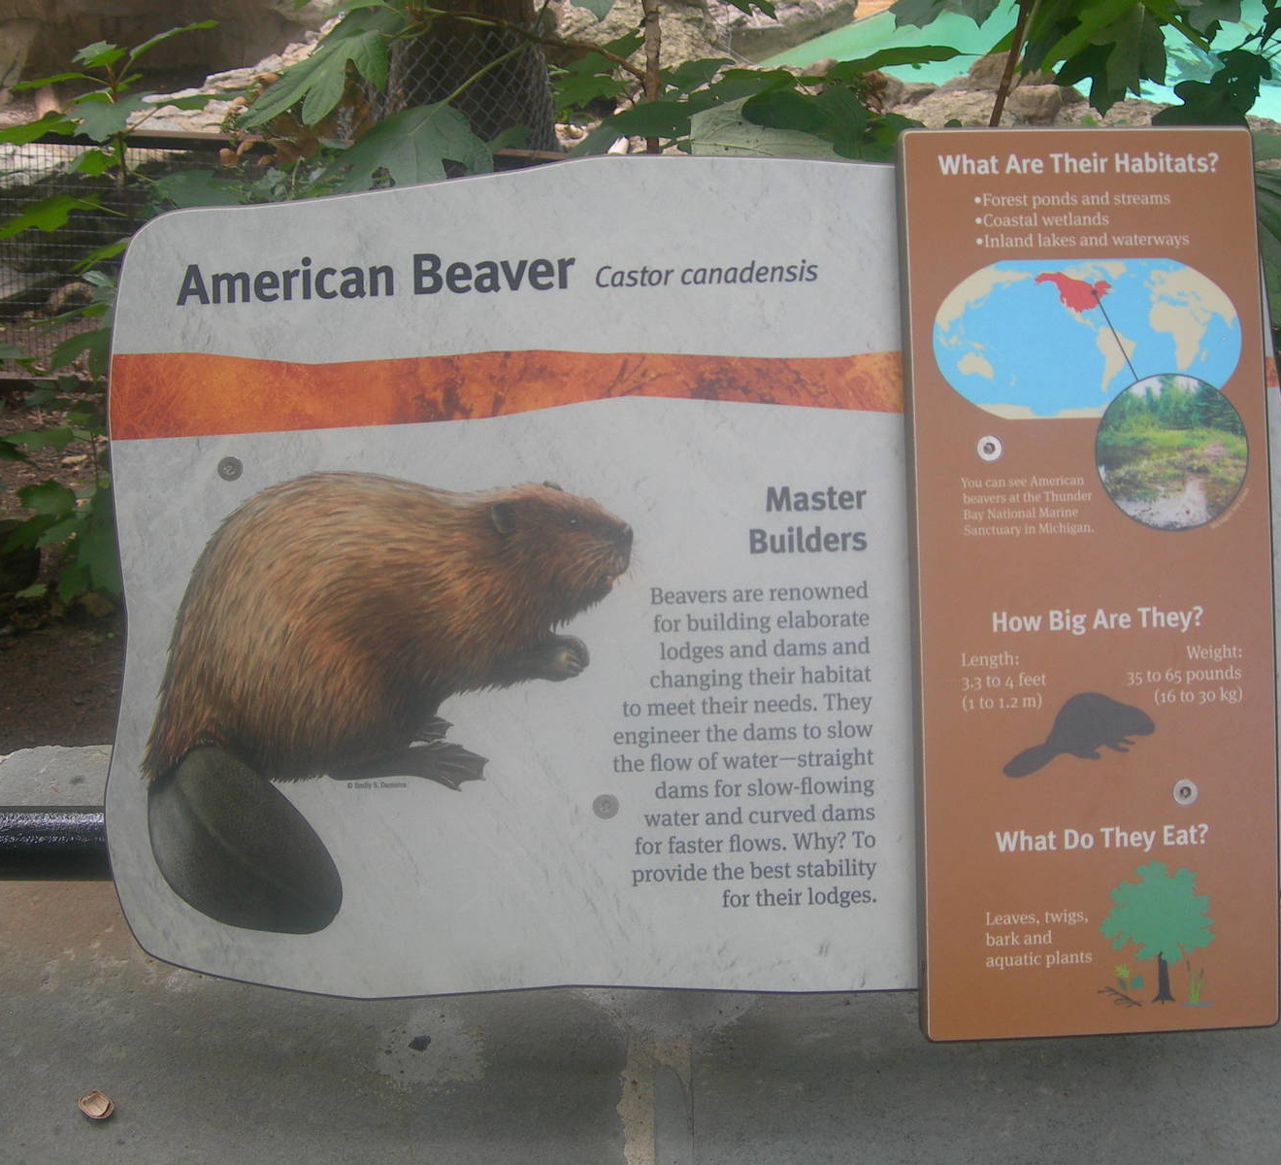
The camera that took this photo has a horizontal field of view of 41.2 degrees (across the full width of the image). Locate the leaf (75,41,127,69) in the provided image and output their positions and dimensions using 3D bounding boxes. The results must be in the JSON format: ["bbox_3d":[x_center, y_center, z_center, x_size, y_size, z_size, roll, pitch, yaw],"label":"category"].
[{"bbox_3d":[-0.633,-0.619,2.000,0.061,0.030,0.060,0,21,0],"label":"leaf"}]

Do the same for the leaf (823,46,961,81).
[{"bbox_3d":[0.244,-0.503,1.650,0.134,0.030,0.080,0,21,0],"label":"leaf"}]

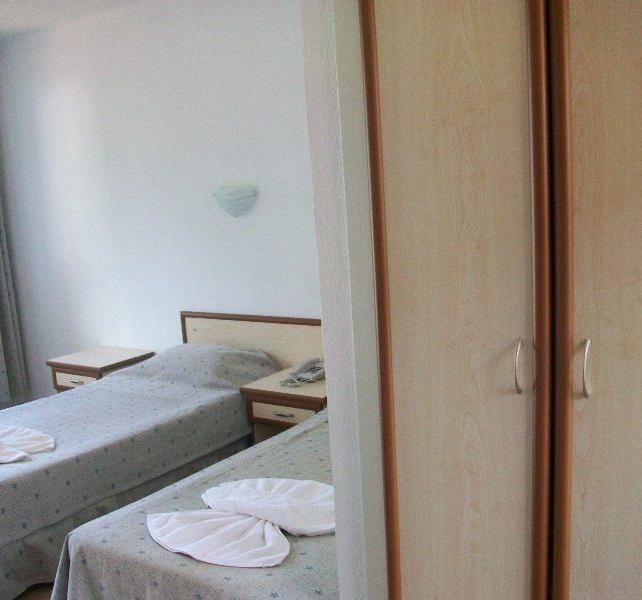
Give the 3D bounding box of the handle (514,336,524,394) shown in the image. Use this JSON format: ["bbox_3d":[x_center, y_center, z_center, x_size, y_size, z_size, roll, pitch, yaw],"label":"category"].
[{"bbox_3d":[0.381,0.131,1.421,0.011,0.106,0.026,2,10,34],"label":"handle"}]

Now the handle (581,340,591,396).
[{"bbox_3d":[0.486,0.129,1.348,0.011,0.106,0.026,2,10,34],"label":"handle"}]

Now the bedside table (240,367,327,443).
[{"bbox_3d":[-0.048,0.679,3.678,0.505,0.560,0.440,2,10,34],"label":"bedside table"}]

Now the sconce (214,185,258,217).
[{"bbox_3d":[-0.479,-0.524,3.956,0.285,0.165,0.105,2,10,34],"label":"sconce"}]

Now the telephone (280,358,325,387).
[{"bbox_3d":[-0.068,0.352,3.689,0.170,0.084,0.200,1,10,27],"label":"telephone"}]

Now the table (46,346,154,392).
[{"bbox_3d":[-1.338,0.628,4.574,0.520,0.560,0.440,2,10,34],"label":"table"}]

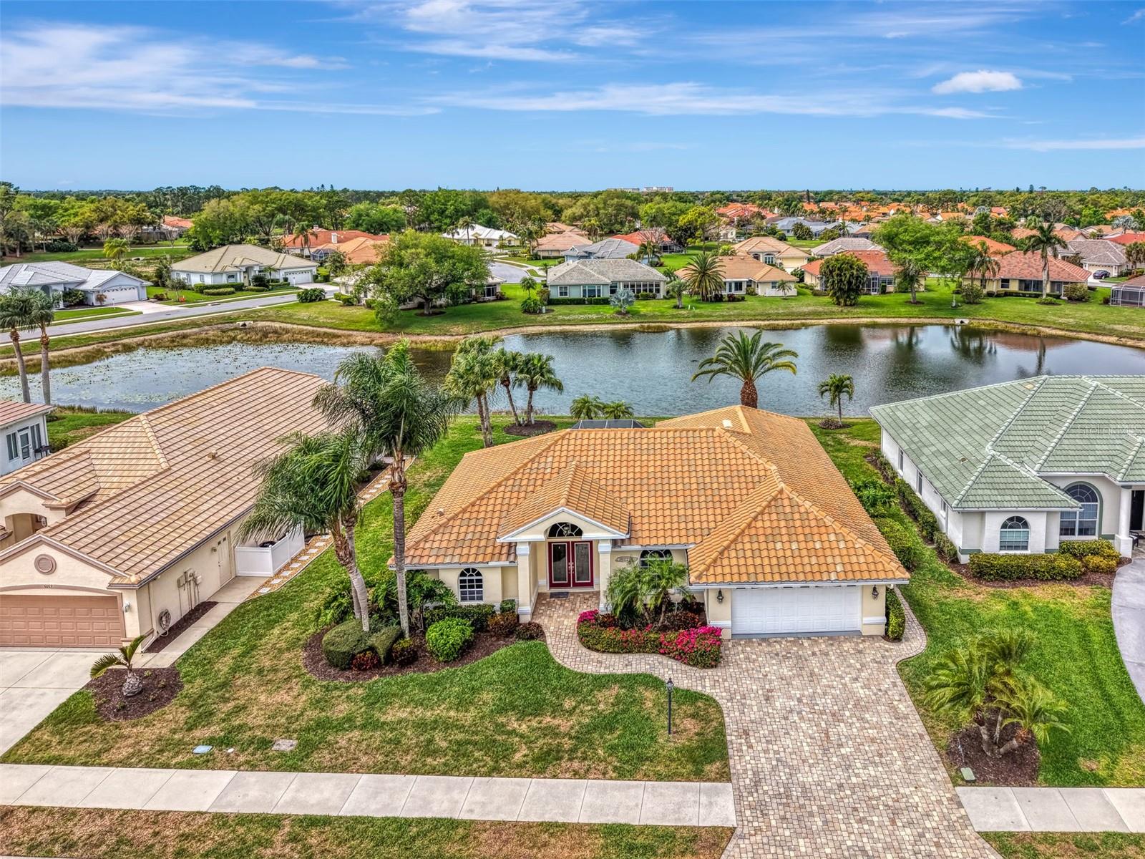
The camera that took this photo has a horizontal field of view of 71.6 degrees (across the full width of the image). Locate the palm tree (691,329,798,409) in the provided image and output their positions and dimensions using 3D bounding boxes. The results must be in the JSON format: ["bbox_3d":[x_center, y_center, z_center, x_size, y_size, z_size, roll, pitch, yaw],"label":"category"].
[{"bbox_3d":[11.400,-3.271,53.834,7.100,7.100,7.100,0,17,0],"label":"palm tree"}]

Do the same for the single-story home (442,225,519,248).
[{"bbox_3d":[-27.000,-56.812,233.527,21.500,6.100,15.000,-5,17,-15],"label":"single-story home"}]

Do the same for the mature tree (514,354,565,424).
[{"bbox_3d":[-2.403,-2.880,56.879,3.300,5.410,3.300,0,17,0],"label":"mature tree"}]

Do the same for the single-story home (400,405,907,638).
[{"bbox_3d":[3.400,2.220,38.373,19.300,6.000,20.800,1,17,3],"label":"single-story home"}]

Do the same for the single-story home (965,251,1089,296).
[{"bbox_3d":[71.500,-24.871,126.723,16.800,6.100,14.500,7,18,23],"label":"single-story home"}]

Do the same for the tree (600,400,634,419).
[{"bbox_3d":[2.966,-0.376,52.119,2.200,3.170,2.200,0,17,0],"label":"tree"}]

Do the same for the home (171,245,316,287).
[{"bbox_3d":[-57.000,-27.860,136.267,16.500,6.300,20.500,12,20,34],"label":"home"}]

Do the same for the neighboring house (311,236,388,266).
[{"bbox_3d":[-41.500,-34.995,159.705,17.000,6.400,21.000,-12,21,-35],"label":"neighboring house"}]

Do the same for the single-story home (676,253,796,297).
[{"bbox_3d":[26.300,-25.272,129.190,17.800,5.700,16.000,0,17,0],"label":"single-story home"}]

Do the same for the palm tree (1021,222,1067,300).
[{"bbox_3d":[73.158,-25.732,121.411,6.200,11.600,6.200,0,17,0],"label":"palm tree"}]

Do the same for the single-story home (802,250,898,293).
[{"bbox_3d":[50.300,-26.984,135.268,17.500,6.000,15.500,1,17,2],"label":"single-story home"}]

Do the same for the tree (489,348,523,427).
[{"bbox_3d":[-4.600,-2.984,55.486,2.600,5.600,2.600,0,17,0],"label":"tree"}]

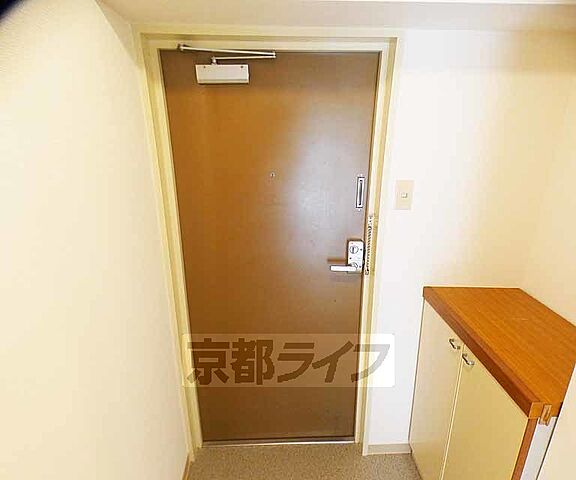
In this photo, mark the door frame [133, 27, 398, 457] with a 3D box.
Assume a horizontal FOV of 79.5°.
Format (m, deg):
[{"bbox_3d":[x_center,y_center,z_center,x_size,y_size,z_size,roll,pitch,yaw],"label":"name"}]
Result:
[{"bbox_3d":[-0.055,0.194,1.595,0.936,2.002,0.126,-1,18,-2],"label":"door frame"}]

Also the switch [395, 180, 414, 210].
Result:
[{"bbox_3d":[0.472,-0.181,1.404,0.070,0.120,0.012,-1,18,-1],"label":"switch"}]

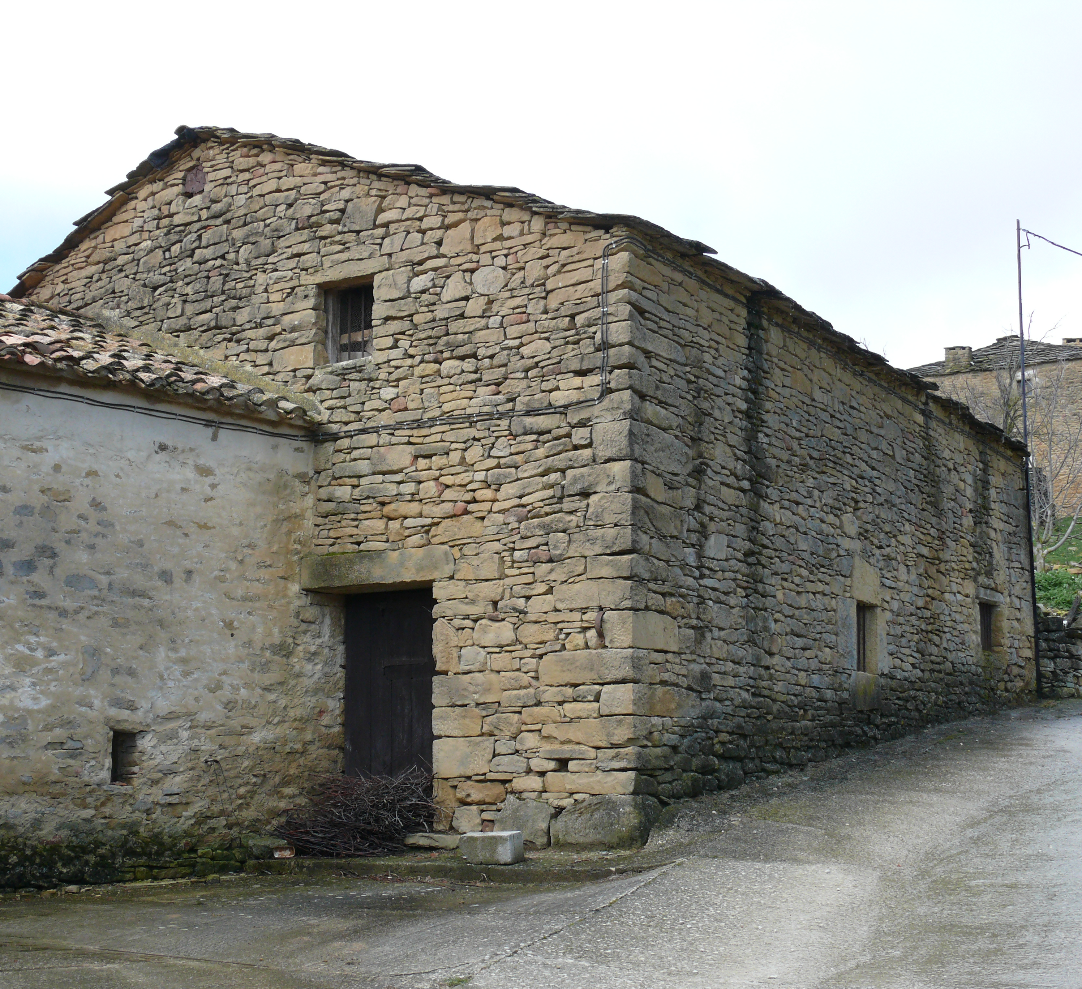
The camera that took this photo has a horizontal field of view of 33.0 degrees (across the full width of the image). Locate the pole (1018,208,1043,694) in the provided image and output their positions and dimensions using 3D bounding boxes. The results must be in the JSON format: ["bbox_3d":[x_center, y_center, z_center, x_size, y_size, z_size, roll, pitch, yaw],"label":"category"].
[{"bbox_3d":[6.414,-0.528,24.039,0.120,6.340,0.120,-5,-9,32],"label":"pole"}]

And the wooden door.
[{"bbox_3d":[-1.161,1.748,14.988,1.120,1.956,0.100,-5,-9,32],"label":"wooden door"}]

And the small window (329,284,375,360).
[{"bbox_3d":[-1.564,-1.453,15.258,0.540,0.683,0.130,-5,-9,32],"label":"small window"}]

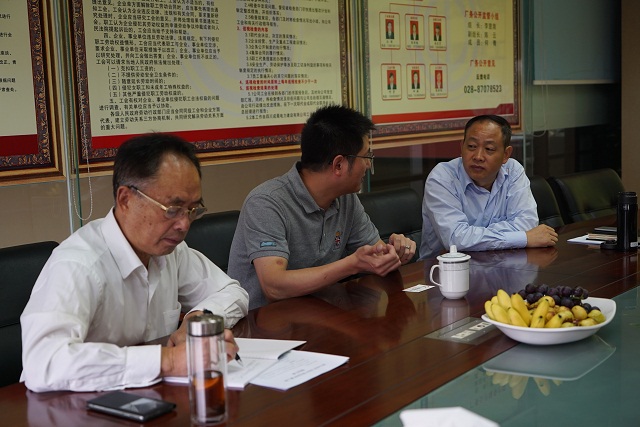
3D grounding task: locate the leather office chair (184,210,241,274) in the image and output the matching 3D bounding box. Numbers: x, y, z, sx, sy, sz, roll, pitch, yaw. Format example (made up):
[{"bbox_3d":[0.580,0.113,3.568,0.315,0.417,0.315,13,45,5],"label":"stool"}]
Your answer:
[{"bbox_3d":[-0.161,0.470,2.812,0.600,0.930,0.620,-8,9,-41],"label":"leather office chair"}]

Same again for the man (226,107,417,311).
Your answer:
[{"bbox_3d":[-0.023,0.298,2.551,0.600,1.200,0.570,3,8,37],"label":"man"}]

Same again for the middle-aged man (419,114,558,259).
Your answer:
[{"bbox_3d":[0.594,0.220,3.179,0.540,1.150,0.600,-4,7,-14],"label":"middle-aged man"}]

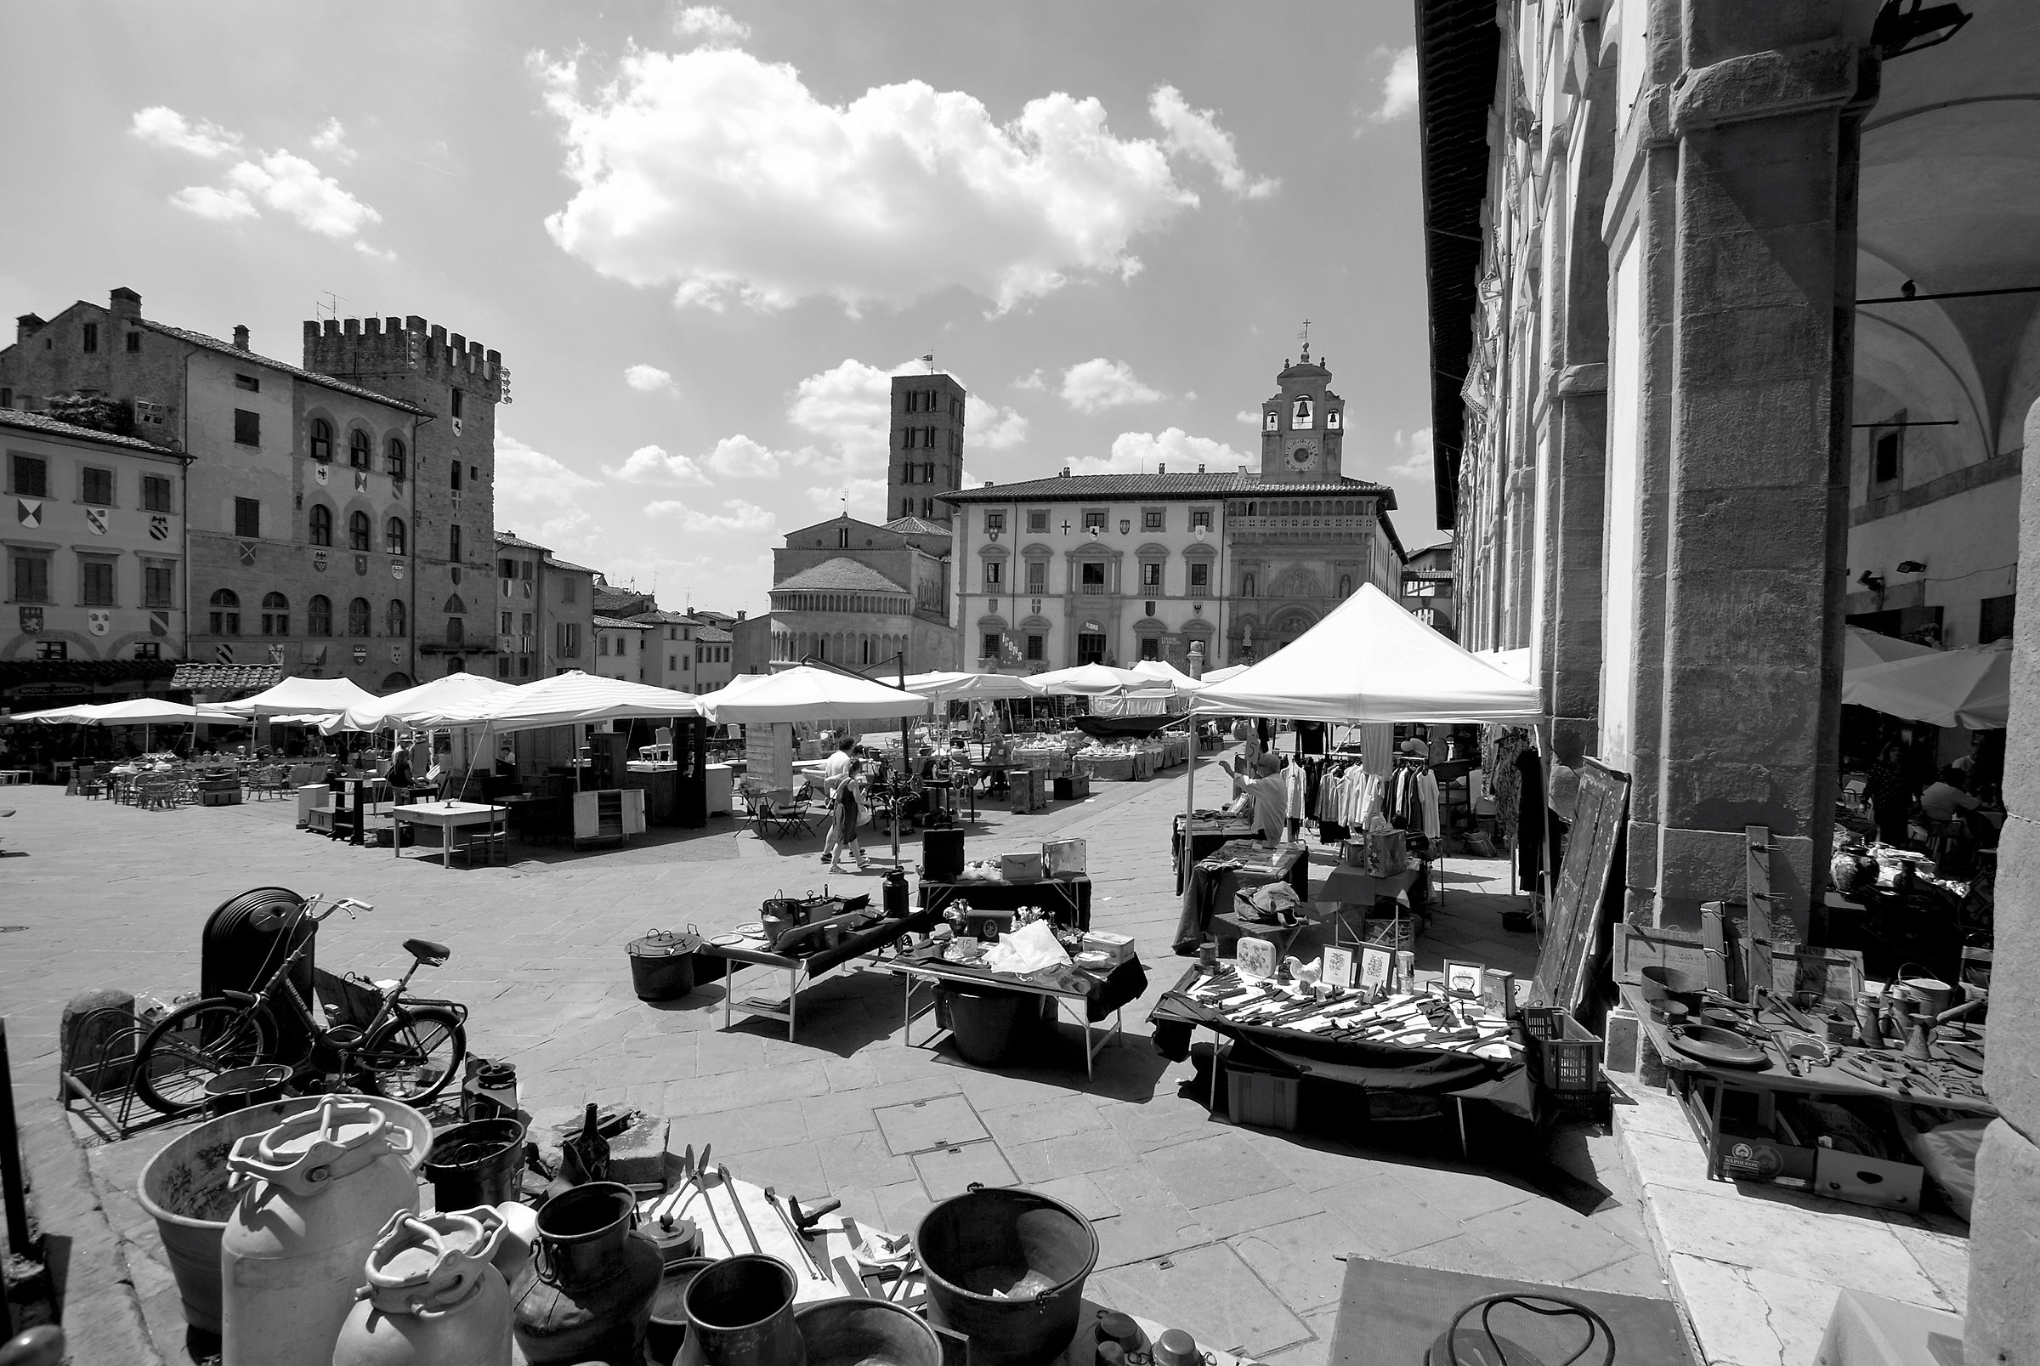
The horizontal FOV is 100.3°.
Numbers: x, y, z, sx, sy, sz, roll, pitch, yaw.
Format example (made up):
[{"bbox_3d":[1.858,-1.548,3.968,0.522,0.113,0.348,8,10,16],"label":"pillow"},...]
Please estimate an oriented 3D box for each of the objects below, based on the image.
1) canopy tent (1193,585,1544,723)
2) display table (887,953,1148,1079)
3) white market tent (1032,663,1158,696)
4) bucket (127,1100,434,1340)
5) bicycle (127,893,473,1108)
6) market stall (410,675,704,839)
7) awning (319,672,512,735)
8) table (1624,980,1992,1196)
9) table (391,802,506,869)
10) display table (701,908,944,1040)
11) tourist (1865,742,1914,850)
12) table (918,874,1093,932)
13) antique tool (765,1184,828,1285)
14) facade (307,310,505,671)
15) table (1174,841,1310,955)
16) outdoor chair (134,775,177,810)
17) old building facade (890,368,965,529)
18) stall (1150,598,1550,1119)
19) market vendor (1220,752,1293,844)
[{"bbox_3d":[3.768,-0.382,9.283,3.000,1.380,3.000,2,1,25],"label":"canopy tent"},{"bbox_3d":[-0.050,2.095,5.680,1.380,0.520,0.700,2,1,20],"label":"display table"},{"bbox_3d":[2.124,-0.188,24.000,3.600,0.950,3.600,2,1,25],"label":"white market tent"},{"bbox_3d":[-2.147,1.571,2.504,0.657,0.383,0.657,9,1,0],"label":"bucket"},{"bbox_3d":[-3.633,1.739,4.521,0.550,1.020,1.500,2,-15,30],"label":"bicycle"},{"bbox_3d":[-7.800,1.142,14.600,2.900,2.800,4.000,2,1,28],"label":"market stall"},{"bbox_3d":[-10.509,0.360,16.013,4.000,1.100,4.000,2,1,25],"label":"awning"},{"bbox_3d":[3.570,1.857,3.840,1.300,0.460,1.000,2,1,23],"label":"table"},{"bbox_3d":[-8.720,2.277,12.950,1.300,0.760,0.850,2,1,26],"label":"table"},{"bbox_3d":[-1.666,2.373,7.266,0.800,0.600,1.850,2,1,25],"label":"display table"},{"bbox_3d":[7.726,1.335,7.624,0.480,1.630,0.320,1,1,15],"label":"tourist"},{"bbox_3d":[-0.213,2.270,8.894,1.720,0.620,0.650,1,1,-6],"label":"table"},{"bbox_3d":[-0.651,1.533,2.399,0.050,0.040,0.470,0,1,-34],"label":"antique tool"},{"bbox_3d":[-33.657,-7.996,47.255,6.600,22.130,4.970,1,1,18],"label":"facade"},{"bbox_3d":[2.200,2.027,8.050,0.850,0.740,1.600,2,1,24],"label":"table"},{"bbox_3d":[-20.655,2.658,20.261,0.650,0.850,0.650,1,1,20],"label":"outdoor chair"},{"bbox_3d":[-13.197,-20.109,126.709,8.500,47.992,7.000,2,1,19],"label":"old building facade"},{"bbox_3d":[3.053,0.703,7.635,3.100,3.500,6.300,2,1,25],"label":"stall"},{"bbox_3d":[2.430,1.602,8.750,0.650,1.720,0.500,2,1,32],"label":"market vendor"}]

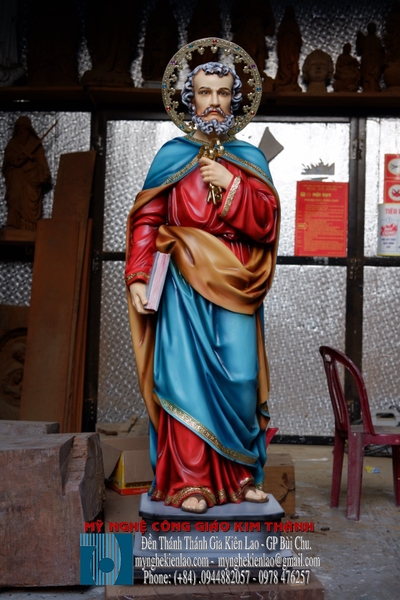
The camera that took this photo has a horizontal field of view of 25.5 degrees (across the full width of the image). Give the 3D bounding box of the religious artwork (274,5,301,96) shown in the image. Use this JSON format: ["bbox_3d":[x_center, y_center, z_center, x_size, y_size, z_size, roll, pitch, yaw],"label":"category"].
[{"bbox_3d":[0.634,-1.808,6.400,0.217,0.648,0.190,2,-3,-1],"label":"religious artwork"}]

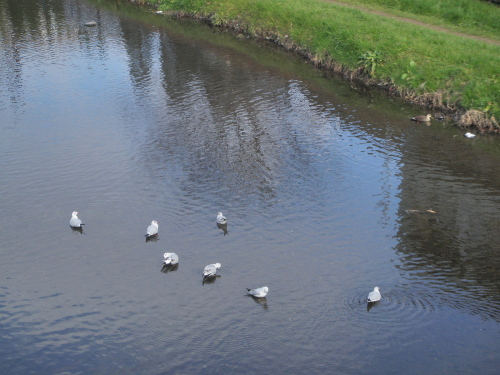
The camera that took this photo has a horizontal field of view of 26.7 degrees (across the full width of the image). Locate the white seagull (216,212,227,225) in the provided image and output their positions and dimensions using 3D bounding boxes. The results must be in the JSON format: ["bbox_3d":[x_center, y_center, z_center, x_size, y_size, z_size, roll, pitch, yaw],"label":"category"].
[{"bbox_3d":[-0.424,0.472,16.123,0.130,0.170,0.320,-7,18,-22],"label":"white seagull"}]

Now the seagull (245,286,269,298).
[{"bbox_3d":[0.101,1.328,13.338,0.330,0.160,0.130,12,21,34],"label":"seagull"}]

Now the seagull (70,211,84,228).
[{"bbox_3d":[-2.609,0.485,15.993,0.330,0.220,0.130,15,22,40],"label":"seagull"}]

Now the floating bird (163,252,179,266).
[{"bbox_3d":[-1.082,0.986,14.441,0.150,0.170,0.290,10,20,31],"label":"floating bird"}]

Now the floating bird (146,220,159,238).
[{"bbox_3d":[-1.440,0.611,15.591,0.130,0.215,0.330,7,18,22],"label":"floating bird"}]

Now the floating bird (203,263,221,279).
[{"bbox_3d":[-0.501,1.098,14.073,0.140,0.170,0.340,13,21,36],"label":"floating bird"}]

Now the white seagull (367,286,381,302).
[{"bbox_3d":[1.565,1.346,13.236,0.130,0.185,0.330,10,20,30],"label":"white seagull"}]

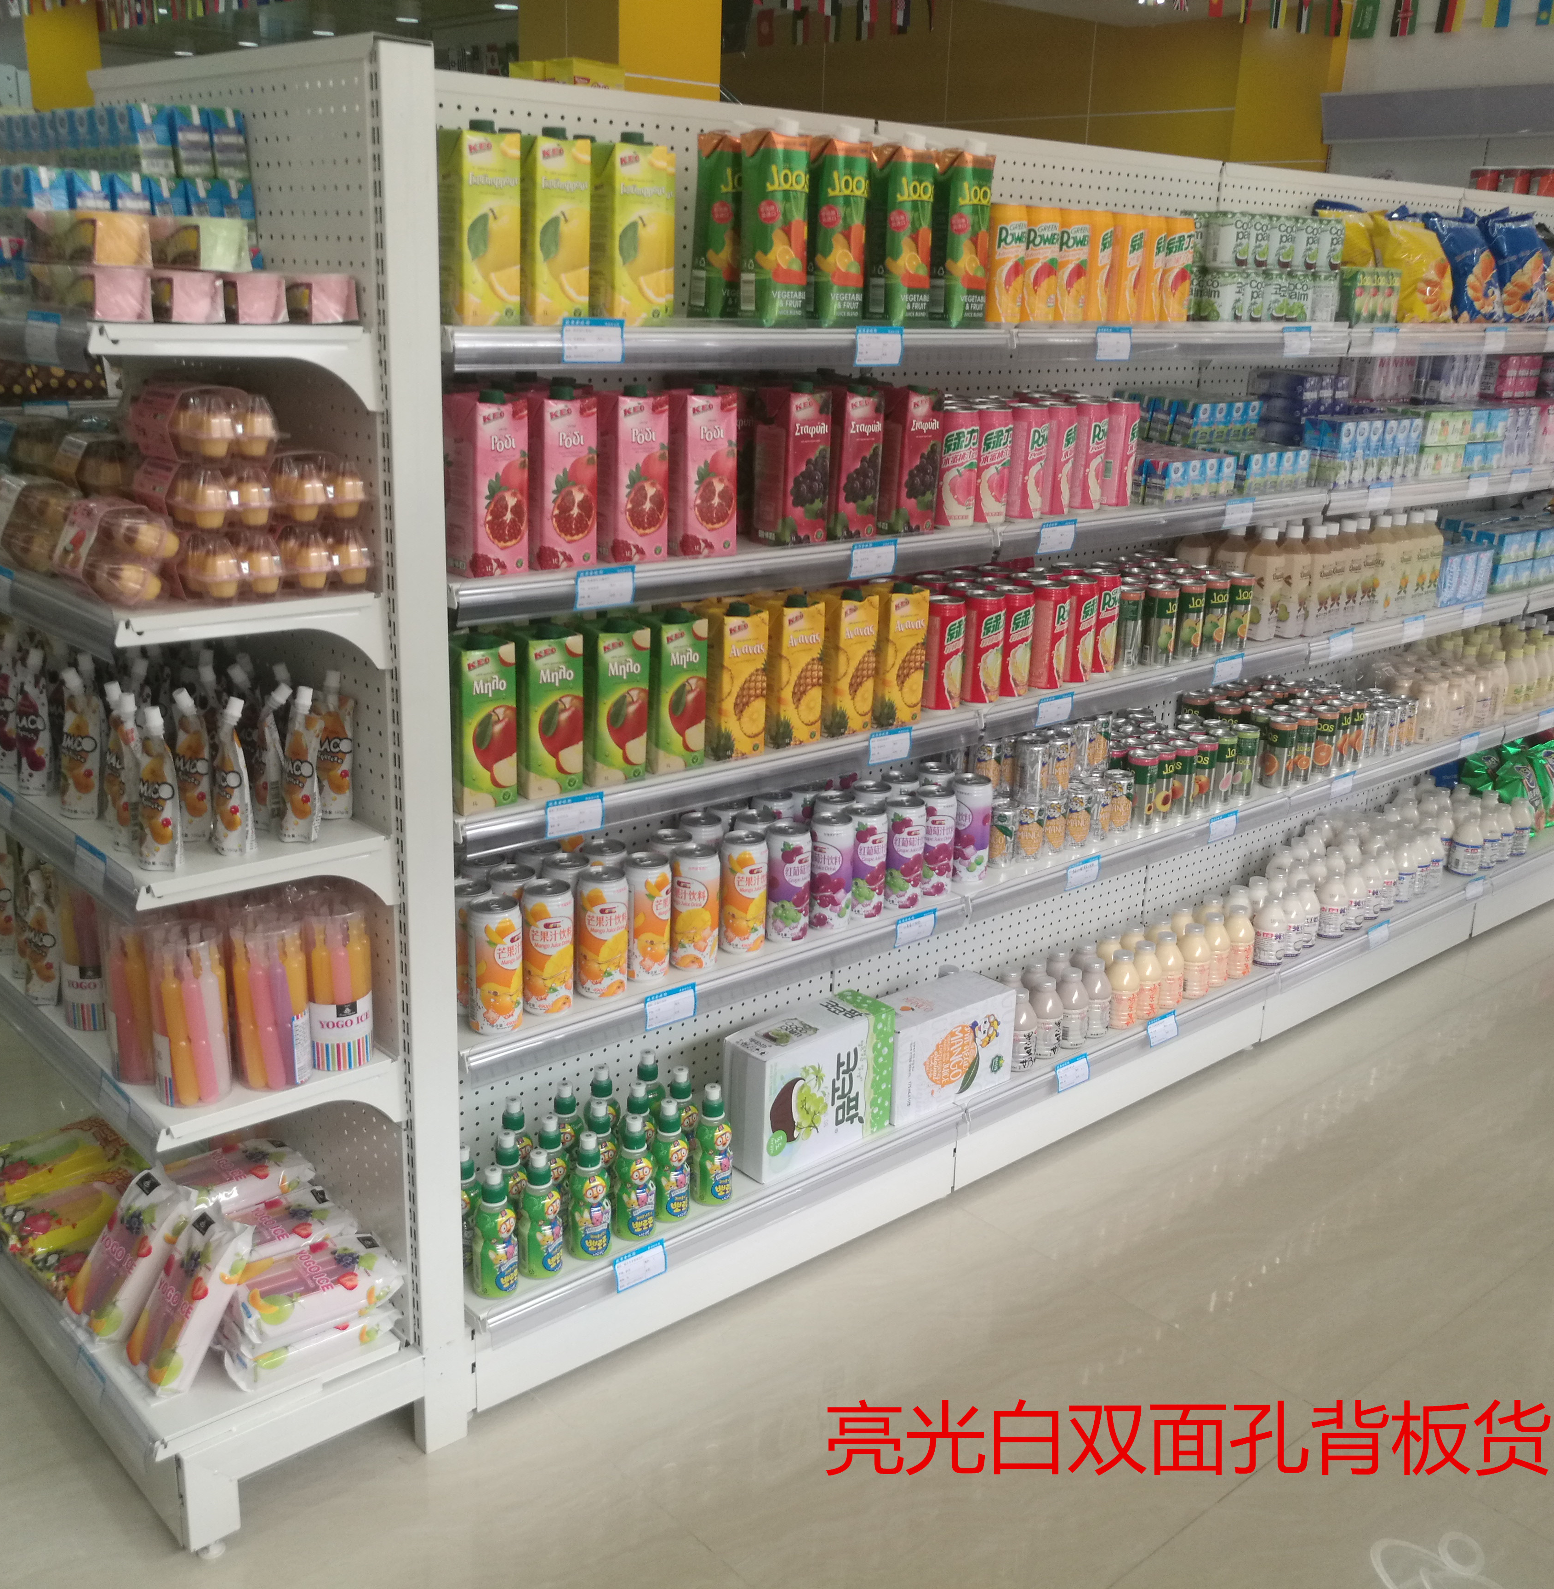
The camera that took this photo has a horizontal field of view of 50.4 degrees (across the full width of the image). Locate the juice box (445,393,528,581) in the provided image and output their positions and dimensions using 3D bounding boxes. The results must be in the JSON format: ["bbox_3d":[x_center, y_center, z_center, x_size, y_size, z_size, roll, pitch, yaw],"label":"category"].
[{"bbox_3d":[-0.337,-0.361,1.903,0.073,0.208,0.073,-13,23,-39],"label":"juice box"}]

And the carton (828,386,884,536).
[{"bbox_3d":[0.093,-0.460,2.281,0.074,0.208,0.072,-13,23,-40],"label":"carton"}]

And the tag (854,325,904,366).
[{"bbox_3d":[0.134,-0.584,2.155,0.084,0.048,0.005,-13,28,-39],"label":"tag"}]

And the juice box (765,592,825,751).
[{"bbox_3d":[0.015,-0.181,2.330,0.071,0.216,0.071,-11,22,-35],"label":"juice box"}]

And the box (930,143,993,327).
[{"bbox_3d":[0.248,-0.769,2.279,0.070,0.243,0.070,-14,24,-40],"label":"box"}]

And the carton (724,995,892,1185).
[{"bbox_3d":[0.050,0.444,2.529,0.275,0.200,0.096,-14,24,-42],"label":"carton"}]

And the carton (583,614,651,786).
[{"bbox_3d":[-0.216,-0.124,2.106,0.075,0.212,0.075,-11,22,-36],"label":"carton"}]

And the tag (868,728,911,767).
[{"bbox_3d":[0.164,-0.068,2.371,0.083,0.046,0.005,-13,24,-40],"label":"tag"}]

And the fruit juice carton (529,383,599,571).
[{"bbox_3d":[-0.271,-0.387,2.003,0.072,0.213,0.073,-12,22,-37],"label":"fruit juice carton"}]

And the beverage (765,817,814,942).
[{"bbox_3d":[0.018,0.126,2.415,0.066,0.167,0.066,2,17,-1],"label":"beverage"}]

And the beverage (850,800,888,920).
[{"bbox_3d":[0.131,0.101,2.474,0.066,0.168,0.066,2,18,-1],"label":"beverage"}]

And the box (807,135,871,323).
[{"bbox_3d":[0.066,-0.744,2.172,0.077,0.248,0.075,-13,23,-39],"label":"box"}]

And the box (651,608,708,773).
[{"bbox_3d":[-0.144,-0.139,2.157,0.074,0.210,0.069,-12,22,-38],"label":"box"}]

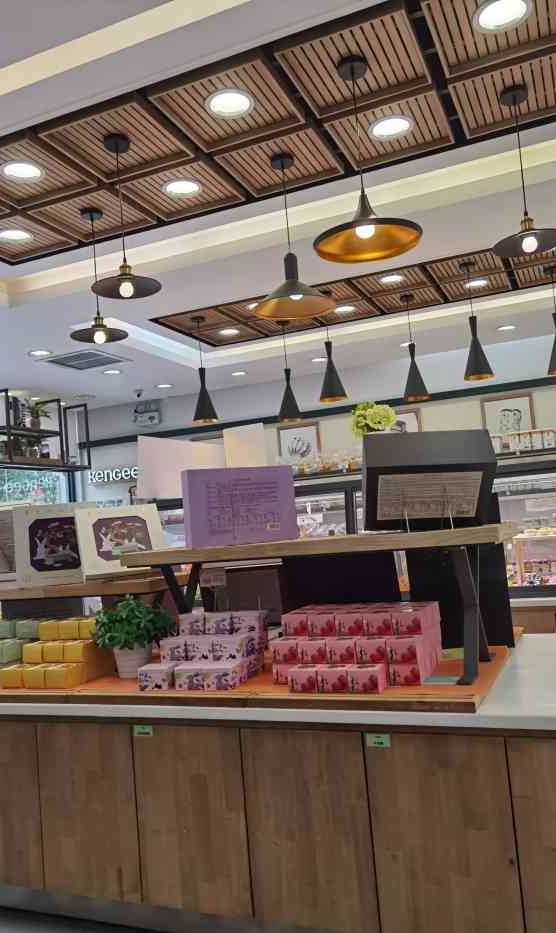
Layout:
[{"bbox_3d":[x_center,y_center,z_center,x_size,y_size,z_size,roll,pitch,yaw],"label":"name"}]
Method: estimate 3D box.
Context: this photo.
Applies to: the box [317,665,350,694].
[{"bbox_3d":[0.207,0.737,2.536,0.107,0.077,0.110,-6,-5,22],"label":"box"}]

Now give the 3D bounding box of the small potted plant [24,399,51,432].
[{"bbox_3d":[-2.373,-0.496,7.151,0.230,0.326,0.230,-7,-6,22],"label":"small potted plant"}]

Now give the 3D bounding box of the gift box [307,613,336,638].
[{"bbox_3d":[0.194,0.620,2.875,0.112,0.082,0.114,-7,-6,22],"label":"gift box"}]

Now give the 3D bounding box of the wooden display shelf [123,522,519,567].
[{"bbox_3d":[0.175,0.289,2.655,1.302,0.052,0.630,-7,-6,22],"label":"wooden display shelf"}]

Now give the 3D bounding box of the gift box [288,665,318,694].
[{"bbox_3d":[0.106,0.748,2.571,0.107,0.077,0.110,-6,-5,22],"label":"gift box"}]

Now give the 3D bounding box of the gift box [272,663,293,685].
[{"bbox_3d":[0.045,0.704,2.510,0.099,0.071,0.105,-7,-6,22],"label":"gift box"}]

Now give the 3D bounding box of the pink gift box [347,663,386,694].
[{"bbox_3d":[0.283,0.664,2.285,0.099,0.071,0.105,-7,-6,22],"label":"pink gift box"}]

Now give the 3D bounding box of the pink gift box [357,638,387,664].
[{"bbox_3d":[0.321,0.600,2.401,0.099,0.071,0.105,-7,-6,22],"label":"pink gift box"}]

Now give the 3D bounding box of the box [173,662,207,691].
[{"bbox_3d":[-0.342,0.875,3.037,0.118,0.085,0.115,-6,-5,22],"label":"box"}]

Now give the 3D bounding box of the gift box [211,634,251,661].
[{"bbox_3d":[-0.172,0.718,2.867,0.125,0.076,0.123,-6,-5,22],"label":"gift box"}]

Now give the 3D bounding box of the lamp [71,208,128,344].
[{"bbox_3d":[-0.820,-0.854,3.266,0.260,0.618,0.260,-7,-6,22],"label":"lamp"}]

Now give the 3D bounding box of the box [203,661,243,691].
[{"bbox_3d":[-0.183,0.721,2.503,0.105,0.071,0.105,-7,-6,22],"label":"box"}]

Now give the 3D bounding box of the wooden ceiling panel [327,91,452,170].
[{"bbox_3d":[0.485,-1.460,3.120,0.450,0.055,0.477,-7,-6,22],"label":"wooden ceiling panel"}]

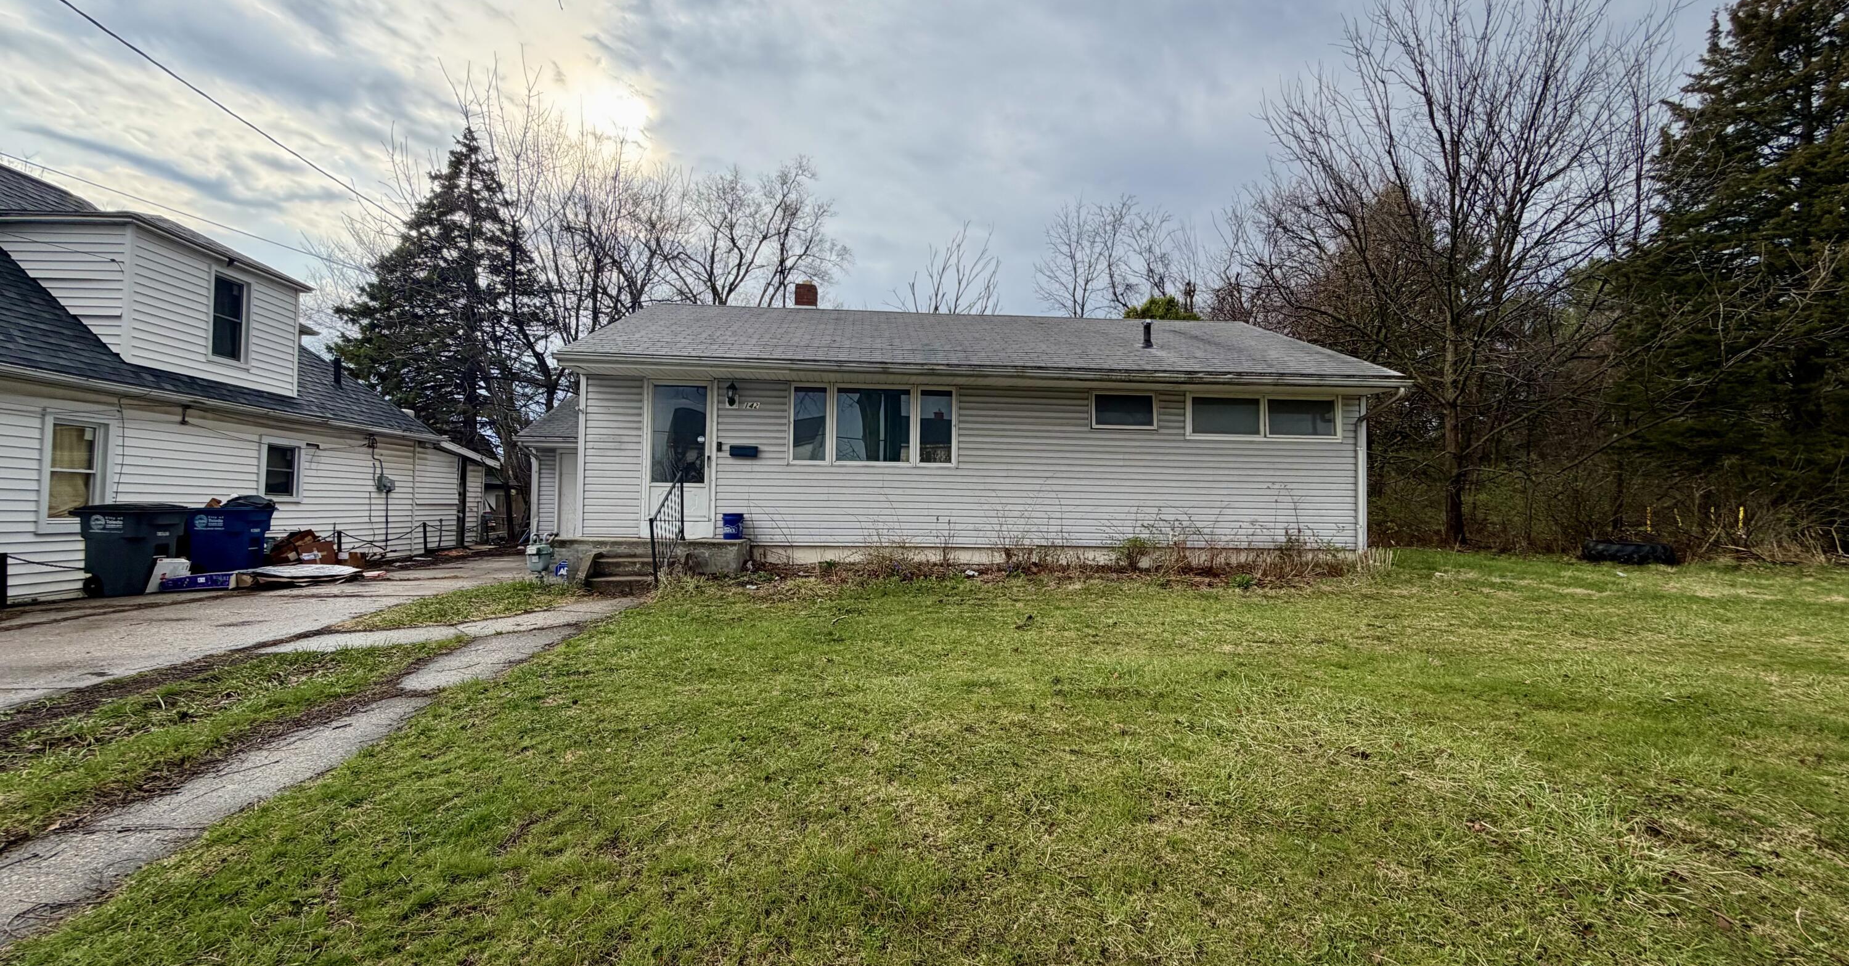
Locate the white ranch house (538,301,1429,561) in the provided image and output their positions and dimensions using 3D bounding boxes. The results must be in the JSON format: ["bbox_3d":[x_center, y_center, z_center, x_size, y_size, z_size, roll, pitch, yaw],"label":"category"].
[{"bbox_3d":[0.694,-1.113,15.459,12.350,5.200,9.600,1,-2,-5],"label":"white ranch house"}]

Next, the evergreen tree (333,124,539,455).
[{"bbox_3d":[-17.680,-5.673,28.212,7.500,15.200,7.300,1,-2,-5],"label":"evergreen tree"}]

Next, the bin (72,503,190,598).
[{"bbox_3d":[-10.426,0.886,9.818,0.840,1.140,0.700,1,-2,-9],"label":"bin"}]

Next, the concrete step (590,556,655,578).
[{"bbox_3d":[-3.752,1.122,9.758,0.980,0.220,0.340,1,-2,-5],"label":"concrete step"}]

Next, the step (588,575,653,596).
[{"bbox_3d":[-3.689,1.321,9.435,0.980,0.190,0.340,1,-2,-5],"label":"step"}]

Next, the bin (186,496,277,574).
[{"bbox_3d":[-10.446,0.885,11.169,0.840,1.180,0.700,1,-2,-9],"label":"bin"}]

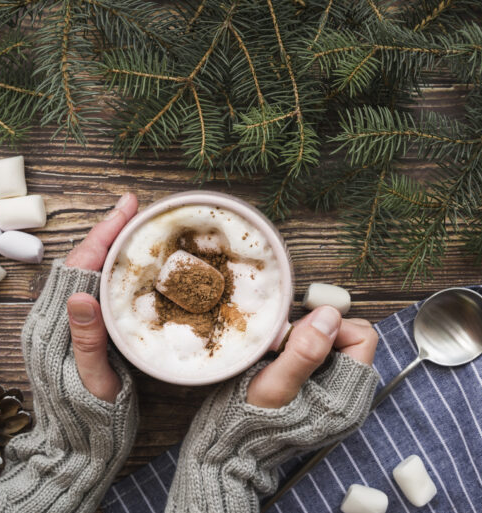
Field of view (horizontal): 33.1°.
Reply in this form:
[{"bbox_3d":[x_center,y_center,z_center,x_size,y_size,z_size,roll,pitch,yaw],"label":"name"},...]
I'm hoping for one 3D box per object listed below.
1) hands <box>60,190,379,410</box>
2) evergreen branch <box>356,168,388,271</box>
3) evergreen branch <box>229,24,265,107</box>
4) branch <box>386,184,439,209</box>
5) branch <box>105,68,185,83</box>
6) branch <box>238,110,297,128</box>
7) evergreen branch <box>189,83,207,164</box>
[{"bbox_3d":[-0.013,0.027,0.497,0.195,0.080,0.135,0,90,0],"label":"hands"},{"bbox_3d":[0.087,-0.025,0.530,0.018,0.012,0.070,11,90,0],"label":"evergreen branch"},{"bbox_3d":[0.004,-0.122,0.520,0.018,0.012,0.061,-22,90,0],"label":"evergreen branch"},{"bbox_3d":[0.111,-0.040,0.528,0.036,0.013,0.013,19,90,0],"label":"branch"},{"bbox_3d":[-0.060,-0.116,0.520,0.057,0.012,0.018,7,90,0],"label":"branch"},{"bbox_3d":[0.018,-0.087,0.518,0.038,0.012,0.011,-17,90,0],"label":"branch"},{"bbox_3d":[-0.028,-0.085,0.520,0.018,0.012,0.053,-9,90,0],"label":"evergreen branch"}]

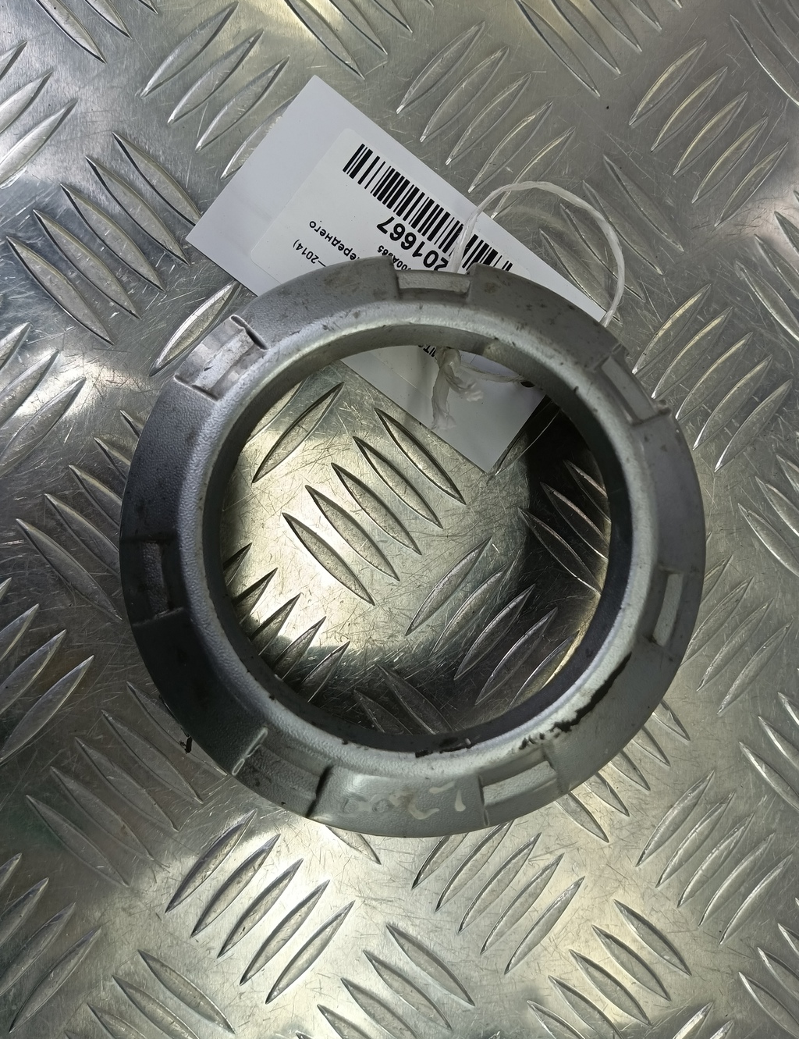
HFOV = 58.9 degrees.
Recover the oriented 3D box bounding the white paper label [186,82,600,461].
[{"bbox_3d":[0.001,-0.059,0.171,0.090,0.002,0.050,37,86,-6],"label":"white paper label"}]

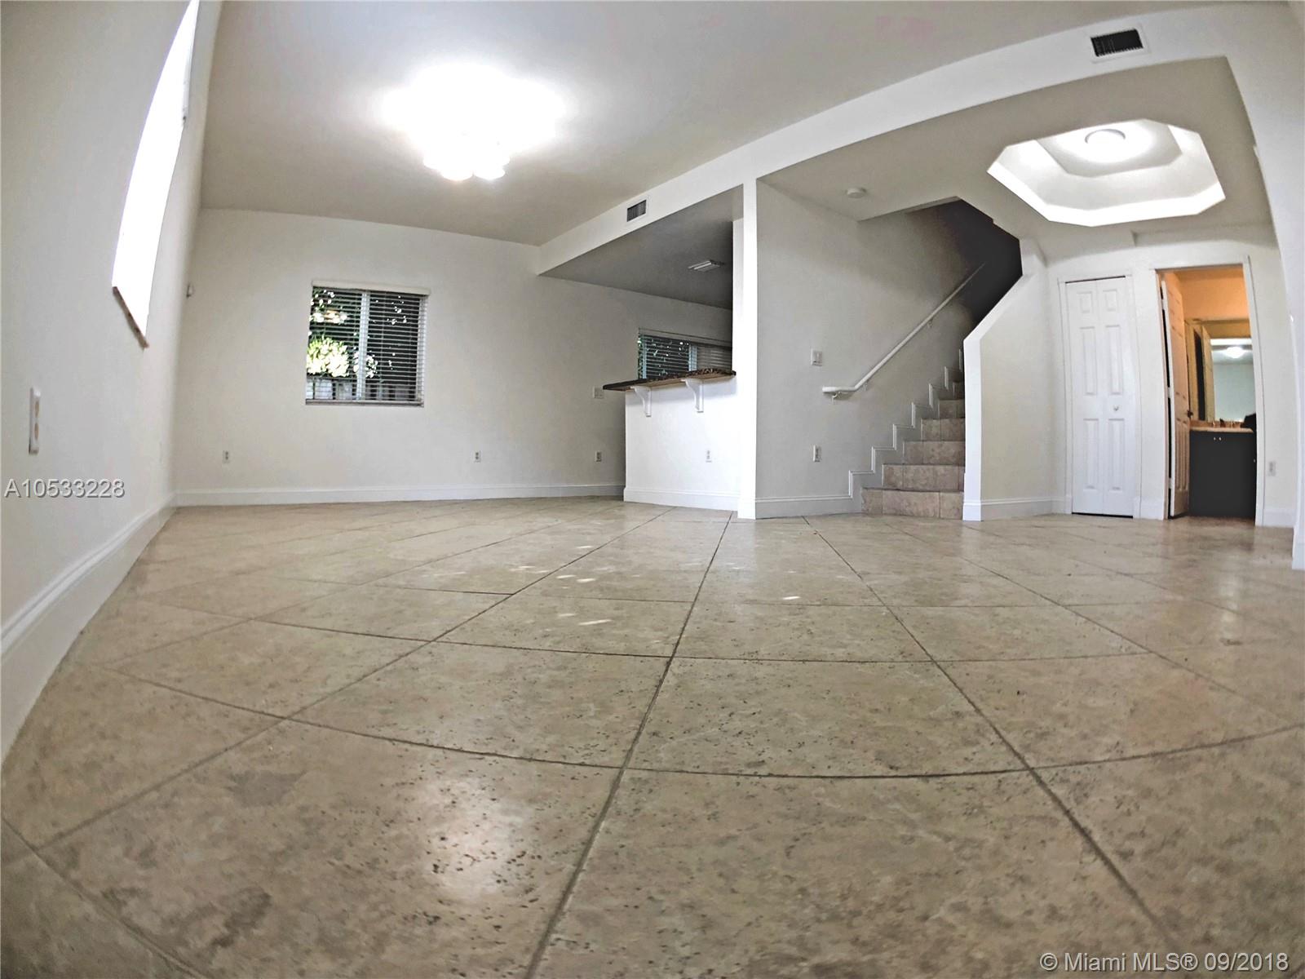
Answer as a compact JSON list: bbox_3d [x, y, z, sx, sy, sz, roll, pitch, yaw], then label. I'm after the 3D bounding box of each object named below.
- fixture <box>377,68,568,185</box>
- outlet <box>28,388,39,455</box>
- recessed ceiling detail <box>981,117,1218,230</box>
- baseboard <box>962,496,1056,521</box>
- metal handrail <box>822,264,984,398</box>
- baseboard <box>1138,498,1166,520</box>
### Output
[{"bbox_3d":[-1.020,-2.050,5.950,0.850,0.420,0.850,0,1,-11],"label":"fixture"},{"bbox_3d":[-1.080,-0.118,1.840,0.012,0.117,0.075,-1,2,-22],"label":"outlet"},{"bbox_3d":[2.840,-2.000,6.540,1.150,0.270,2.200,1,2,34],"label":"recessed ceiling detail"},{"bbox_3d":[2.600,0.135,7.600,0.110,0.145,1.220,1,2,44],"label":"baseboard"},{"bbox_3d":[2.080,-1.320,8.420,2.050,1.200,0.100,-1,2,-38],"label":"metal handrail"},{"bbox_3d":[3.600,0.145,7.650,0.190,0.150,0.020,1,2,38],"label":"baseboard"}]

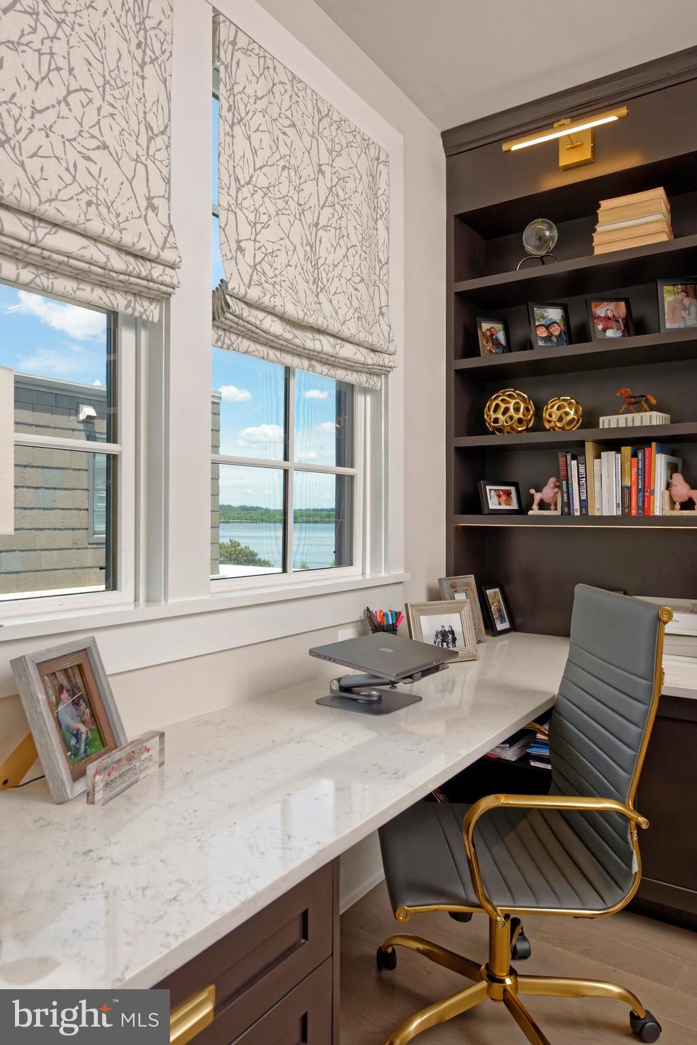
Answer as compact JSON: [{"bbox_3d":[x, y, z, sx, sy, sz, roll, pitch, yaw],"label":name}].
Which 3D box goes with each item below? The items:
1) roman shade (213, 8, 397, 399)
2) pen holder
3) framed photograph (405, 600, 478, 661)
[{"bbox_3d":[-0.088,-0.852,2.032,0.070,0.790,0.810,1,0,34],"label":"roman shade"},{"bbox_3d":[0.117,0.377,2.280,0.100,0.183,0.112,1,0,34],"label":"pen holder"},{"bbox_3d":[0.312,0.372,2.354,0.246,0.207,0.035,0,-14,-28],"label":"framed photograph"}]

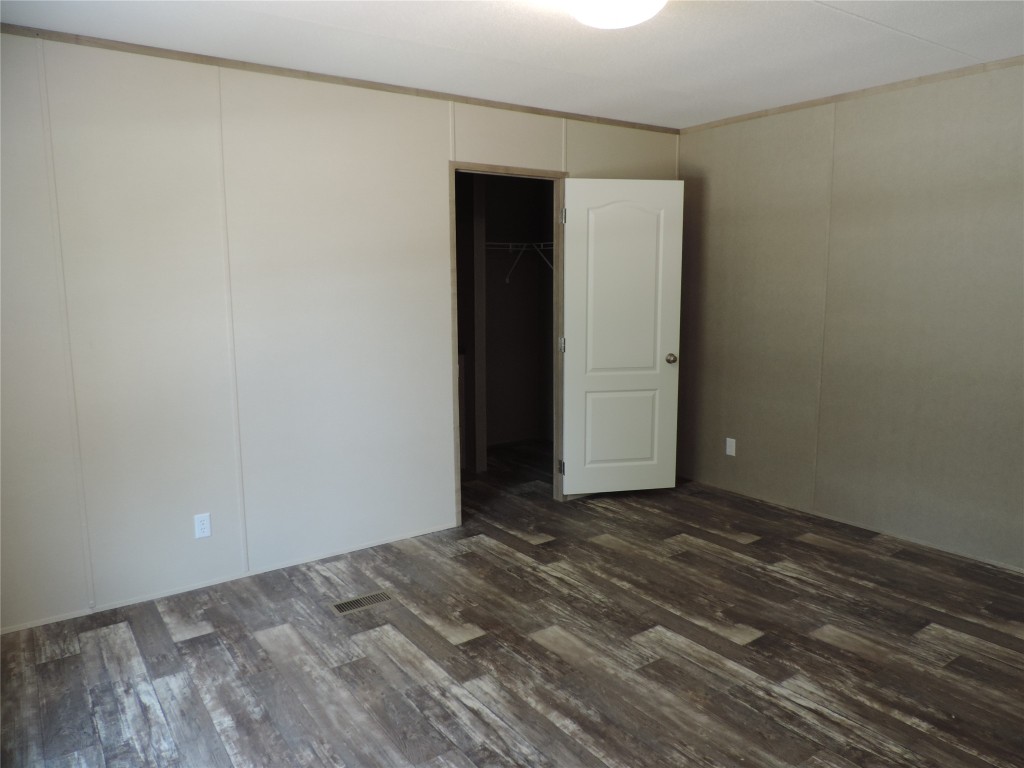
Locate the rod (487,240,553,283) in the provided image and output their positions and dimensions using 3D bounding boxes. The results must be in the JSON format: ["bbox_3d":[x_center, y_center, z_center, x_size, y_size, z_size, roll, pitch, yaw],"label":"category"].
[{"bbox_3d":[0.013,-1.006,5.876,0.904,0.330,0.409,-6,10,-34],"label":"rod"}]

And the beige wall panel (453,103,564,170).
[{"bbox_3d":[-0.006,-1.427,4.164,0.796,0.319,0.030,-6,10,-34],"label":"beige wall panel"}]

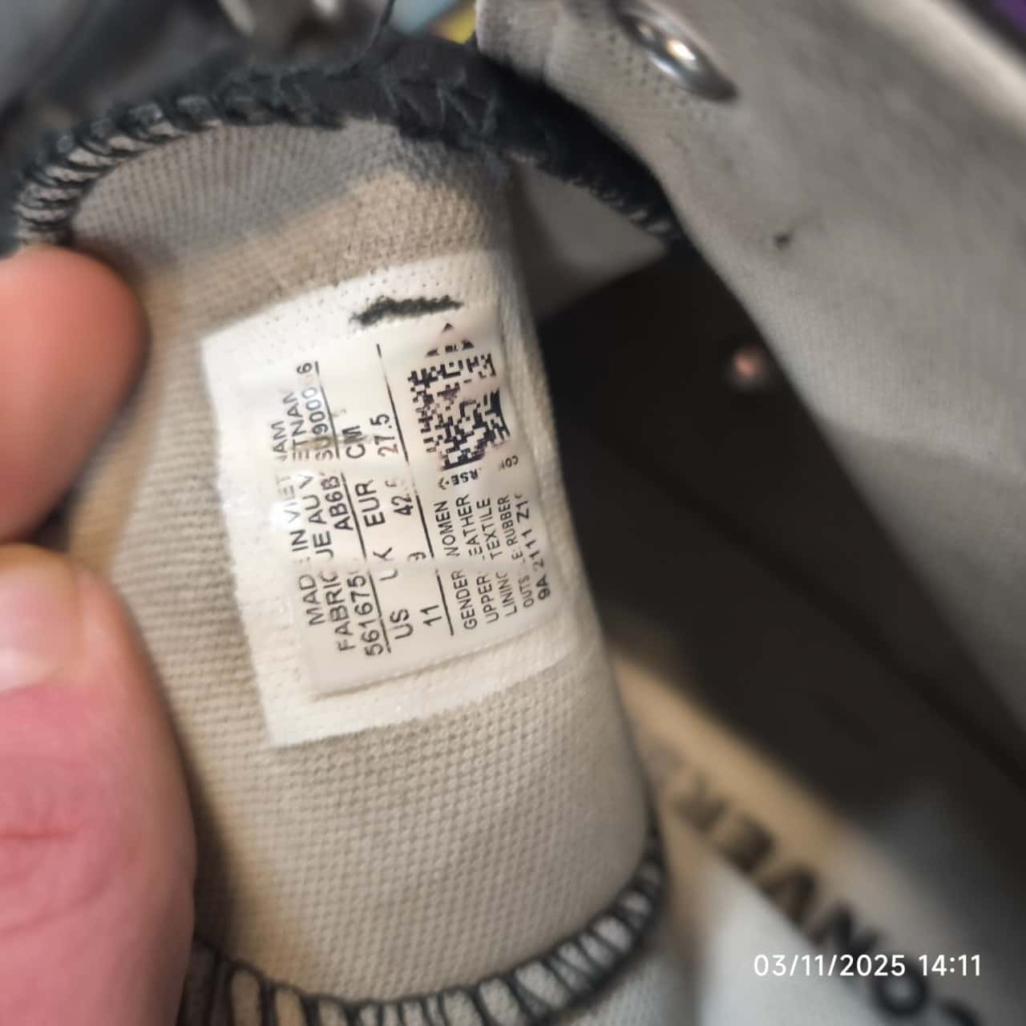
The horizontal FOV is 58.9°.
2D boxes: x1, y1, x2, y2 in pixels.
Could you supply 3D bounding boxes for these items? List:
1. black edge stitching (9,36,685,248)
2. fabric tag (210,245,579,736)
[{"bbox_3d":[-0.017,-0.039,0.100,0.081,0.032,0.020,0,90,-10],"label":"black edge stitching"},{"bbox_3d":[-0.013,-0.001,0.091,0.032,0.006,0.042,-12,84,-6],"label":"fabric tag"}]

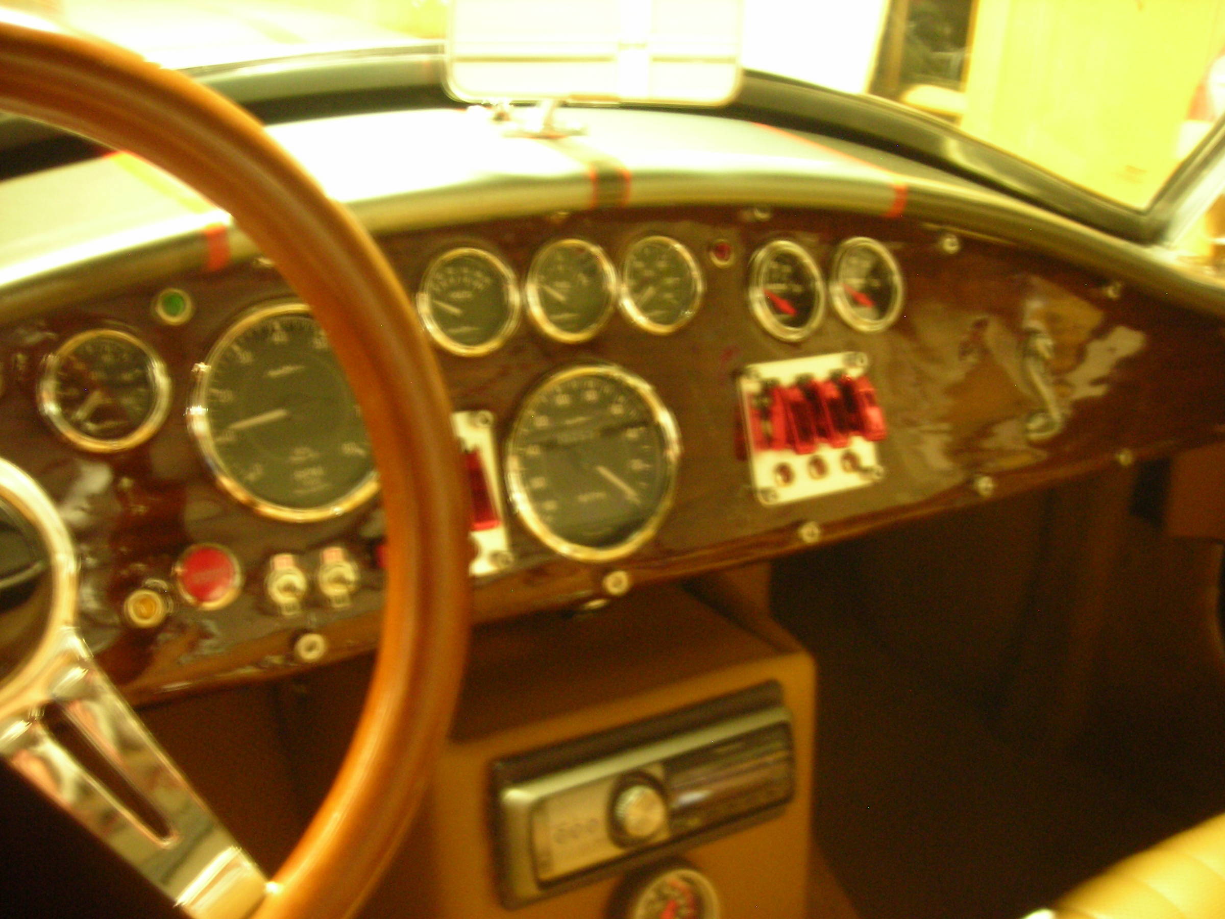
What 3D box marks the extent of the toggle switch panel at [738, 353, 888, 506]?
[{"bbox_3d":[0.136,-0.021,0.855,0.098,0.087,0.032,-9,3,-29],"label":"toggle switch panel"}]

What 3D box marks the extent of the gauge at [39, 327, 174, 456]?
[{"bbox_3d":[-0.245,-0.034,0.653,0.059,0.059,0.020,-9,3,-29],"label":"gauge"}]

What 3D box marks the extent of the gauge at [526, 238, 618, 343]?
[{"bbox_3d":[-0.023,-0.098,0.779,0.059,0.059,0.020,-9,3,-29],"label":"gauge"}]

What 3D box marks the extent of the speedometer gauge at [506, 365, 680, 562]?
[{"bbox_3d":[-0.010,0.002,0.784,0.114,0.114,0.025,-9,3,-29],"label":"speedometer gauge"}]

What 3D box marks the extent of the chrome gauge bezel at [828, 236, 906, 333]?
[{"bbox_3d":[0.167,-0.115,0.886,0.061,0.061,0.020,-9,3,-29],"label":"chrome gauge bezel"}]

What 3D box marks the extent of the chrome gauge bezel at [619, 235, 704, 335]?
[{"bbox_3d":[0.029,-0.105,0.808,0.059,0.059,0.020,-9,3,-29],"label":"chrome gauge bezel"}]

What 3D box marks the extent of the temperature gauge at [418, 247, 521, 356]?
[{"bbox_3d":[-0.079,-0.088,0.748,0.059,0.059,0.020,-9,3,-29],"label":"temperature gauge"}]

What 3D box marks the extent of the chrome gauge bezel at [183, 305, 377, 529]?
[{"bbox_3d":[-0.160,-0.025,0.701,0.114,0.114,0.025,-9,3,-29],"label":"chrome gauge bezel"}]

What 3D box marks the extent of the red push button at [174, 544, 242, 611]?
[{"bbox_3d":[-0.203,0.059,0.675,0.032,0.032,0.016,-9,3,-29],"label":"red push button"}]

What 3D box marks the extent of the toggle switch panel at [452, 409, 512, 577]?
[{"bbox_3d":[-0.079,0.018,0.734,0.047,0.087,0.032,-9,3,-29],"label":"toggle switch panel"}]

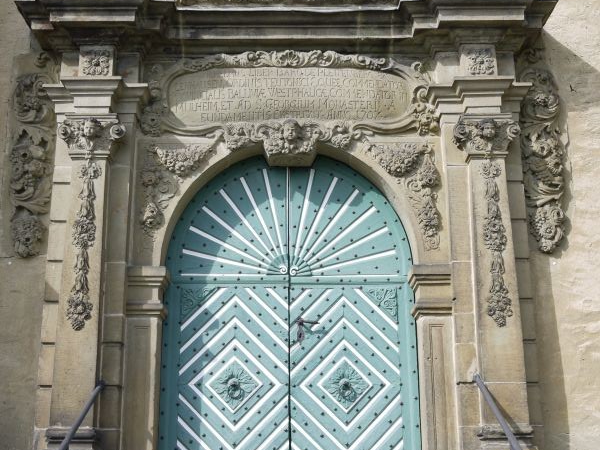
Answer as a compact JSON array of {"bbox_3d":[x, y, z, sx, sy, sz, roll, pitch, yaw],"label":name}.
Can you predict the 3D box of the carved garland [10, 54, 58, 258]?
[{"bbox_3d":[-1.822,-0.491,6.371,0.280,1.427,0.180,0,-16,-1],"label":"carved garland"}]

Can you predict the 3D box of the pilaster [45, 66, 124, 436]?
[{"bbox_3d":[-1.418,0.128,6.063,0.430,2.333,0.250,0,-16,-1],"label":"pilaster"}]

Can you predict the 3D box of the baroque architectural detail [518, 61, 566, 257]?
[{"bbox_3d":[1.670,-0.523,6.421,0.280,1.440,0.180,0,-16,-1],"label":"baroque architectural detail"}]

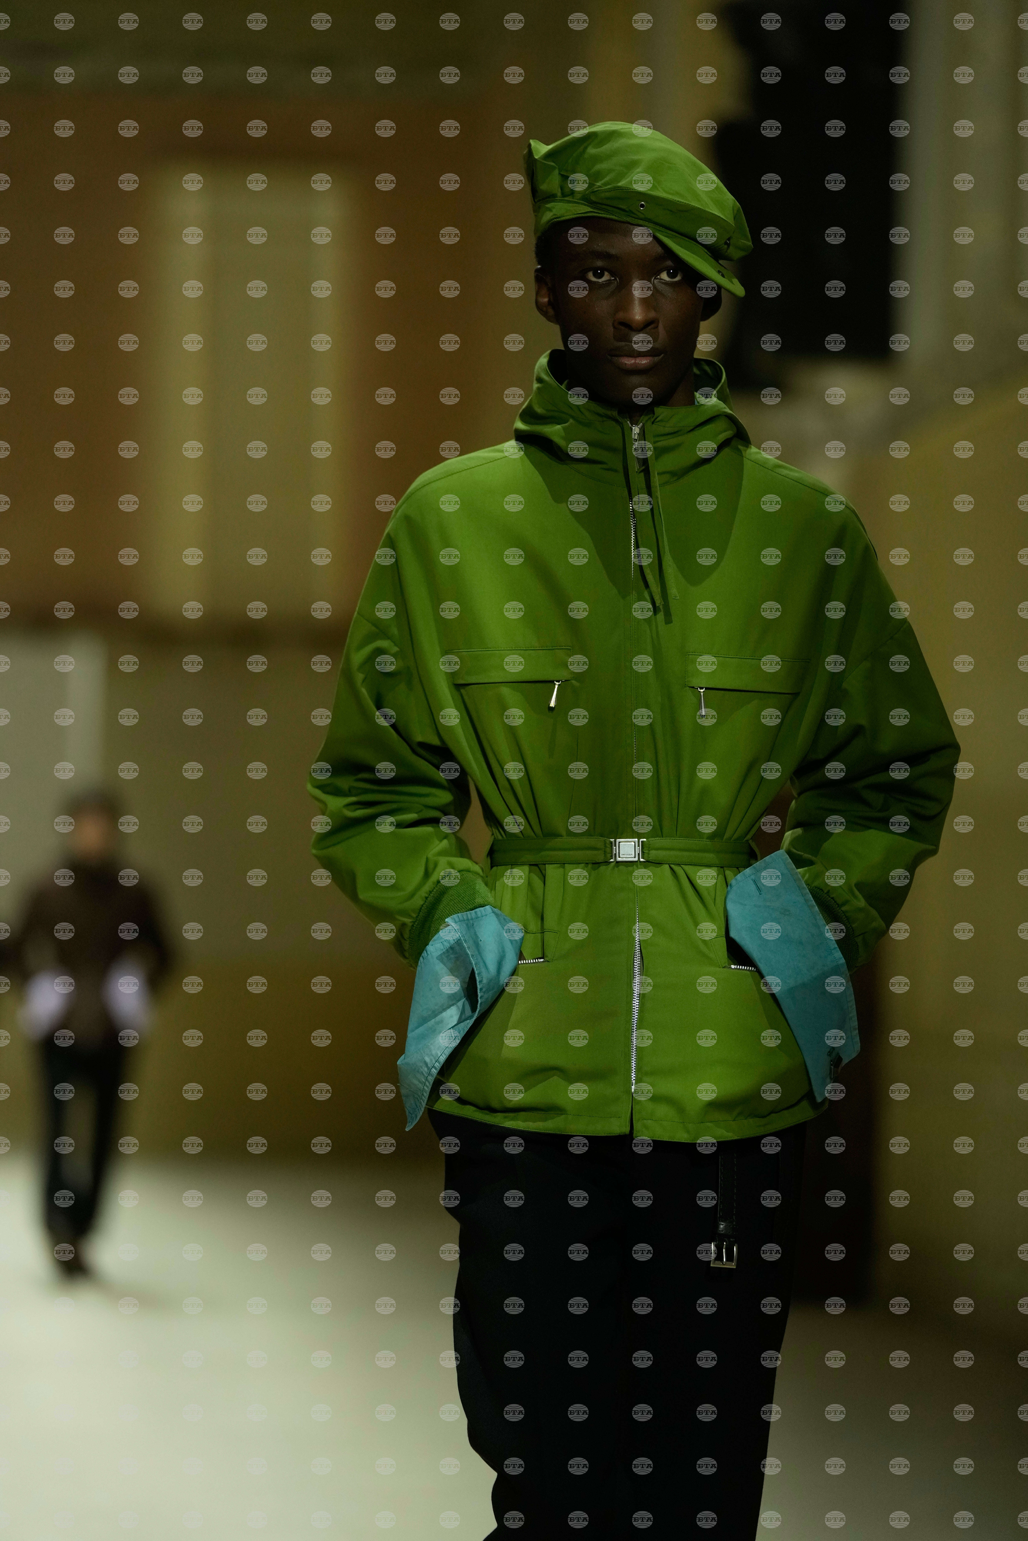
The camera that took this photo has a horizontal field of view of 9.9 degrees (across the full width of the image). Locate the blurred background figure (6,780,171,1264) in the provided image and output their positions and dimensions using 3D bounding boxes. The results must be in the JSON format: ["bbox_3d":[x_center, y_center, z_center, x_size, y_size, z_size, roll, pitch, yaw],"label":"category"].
[{"bbox_3d":[-1.639,1.009,22.700,0.620,1.870,0.450,0,-2,-6],"label":"blurred background figure"}]

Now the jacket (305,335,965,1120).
[{"bbox_3d":[0.115,-0.022,5.650,0.620,0.750,0.340,0,-2,-3],"label":"jacket"}]

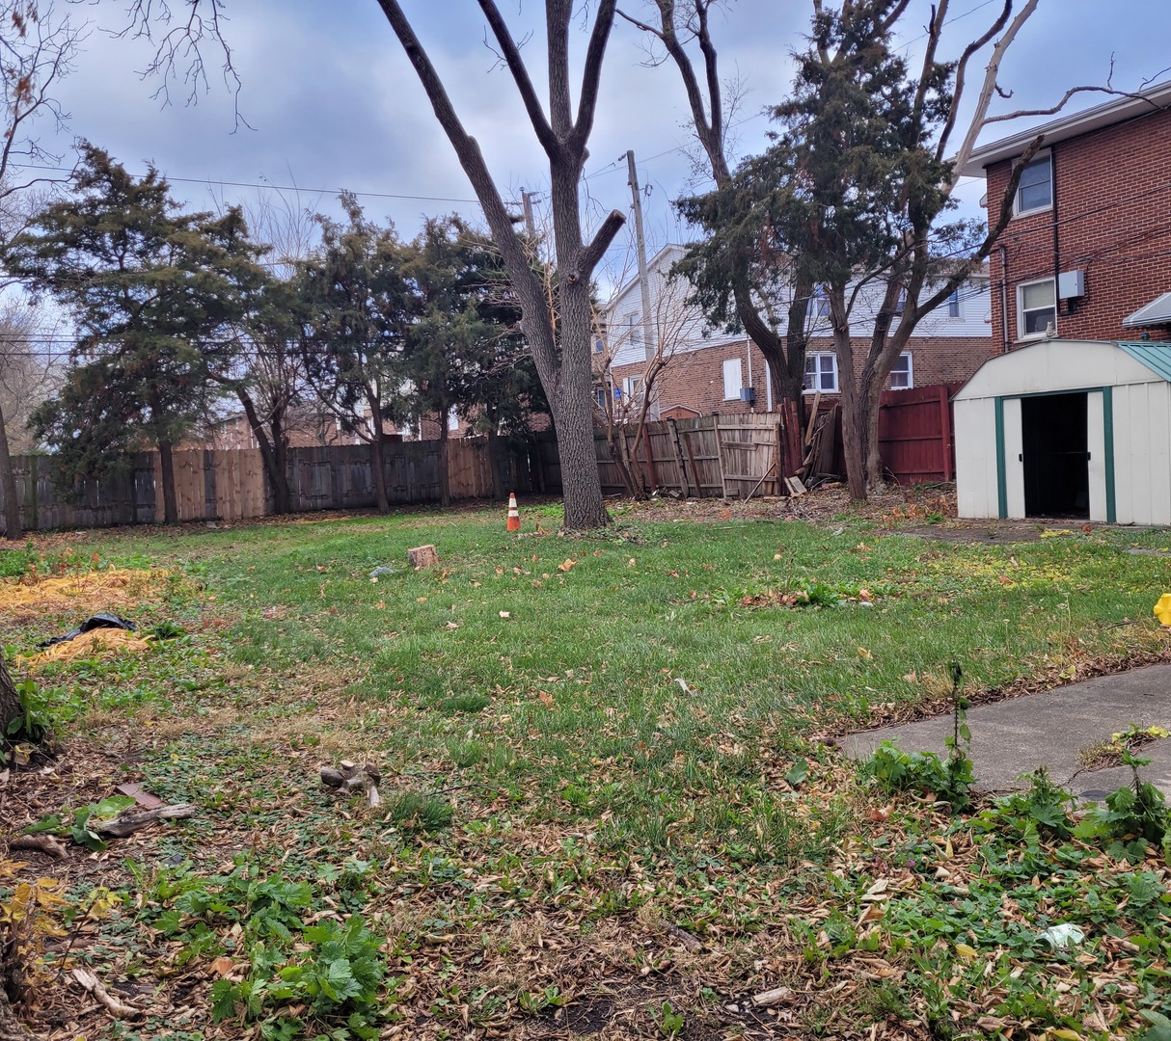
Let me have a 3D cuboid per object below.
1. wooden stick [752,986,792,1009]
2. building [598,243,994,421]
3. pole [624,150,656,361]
[{"bbox_3d":[0.370,0.939,2.060,0.084,0.021,0.026,-5,3,-24],"label":"wooden stick"},{"bbox_3d":[12.056,-6.867,45.677,20.000,9.600,10.400,-5,4,-29],"label":"building"},{"bbox_3d":[1.981,-6.256,33.000,0.300,10.924,0.300,-6,0,0],"label":"pole"}]

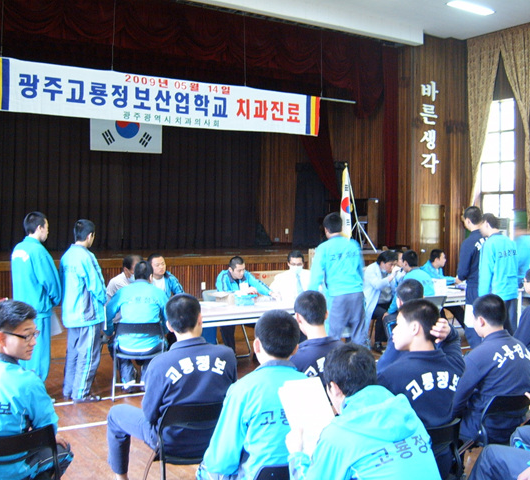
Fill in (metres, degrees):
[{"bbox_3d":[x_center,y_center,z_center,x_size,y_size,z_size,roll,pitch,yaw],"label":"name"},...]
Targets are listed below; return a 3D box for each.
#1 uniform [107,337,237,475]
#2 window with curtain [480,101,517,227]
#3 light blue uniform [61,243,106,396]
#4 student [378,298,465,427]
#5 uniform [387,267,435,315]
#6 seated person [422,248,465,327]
[{"bbox_3d":[-0.570,1.022,4.130,0.700,0.940,0.720,0,2,-12],"label":"uniform"},{"bbox_3d":[5.189,-1.554,15.300,0.150,3.200,0.950,-1,2,-38],"label":"window with curtain"},{"bbox_3d":[-1.730,0.748,6.520,0.480,1.470,0.380,2,3,45],"label":"light blue uniform"},{"bbox_3d":[0.740,0.961,3.700,0.600,1.300,0.760,0,2,-19],"label":"student"},{"bbox_3d":[1.829,0.664,8.600,0.500,0.640,0.500,2,3,41],"label":"uniform"},{"bbox_3d":[2.374,0.769,9.150,0.750,1.270,0.540,1,2,30],"label":"seated person"}]

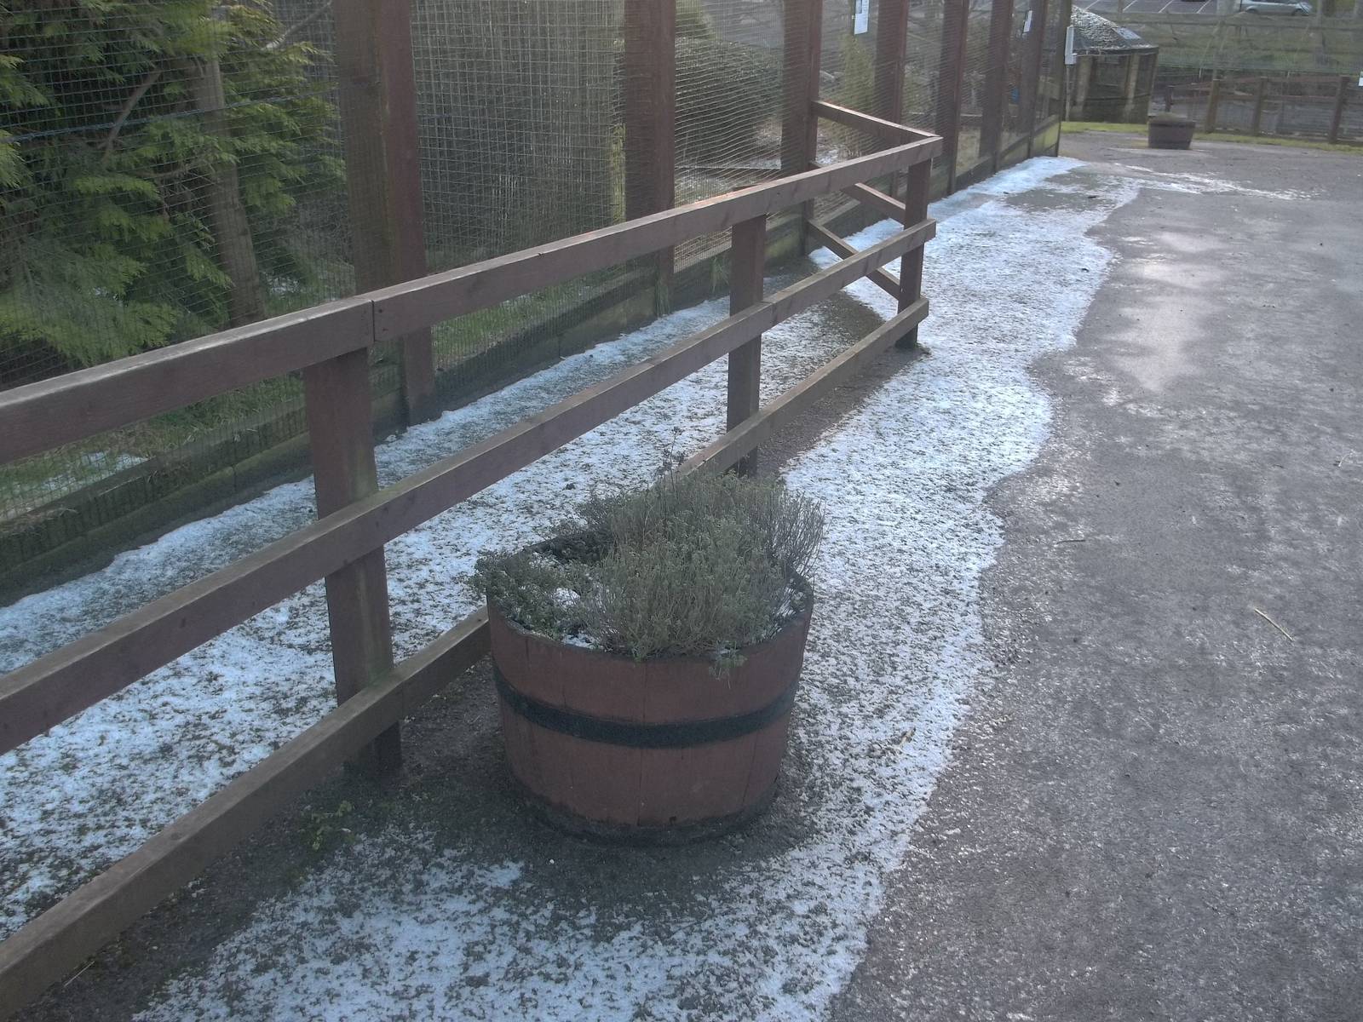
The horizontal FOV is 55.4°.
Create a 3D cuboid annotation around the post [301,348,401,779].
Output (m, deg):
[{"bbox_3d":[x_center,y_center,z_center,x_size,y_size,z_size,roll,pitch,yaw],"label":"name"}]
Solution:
[{"bbox_3d":[-0.642,0.101,2.563,0.082,0.971,0.082,9,22,22],"label":"post"}]

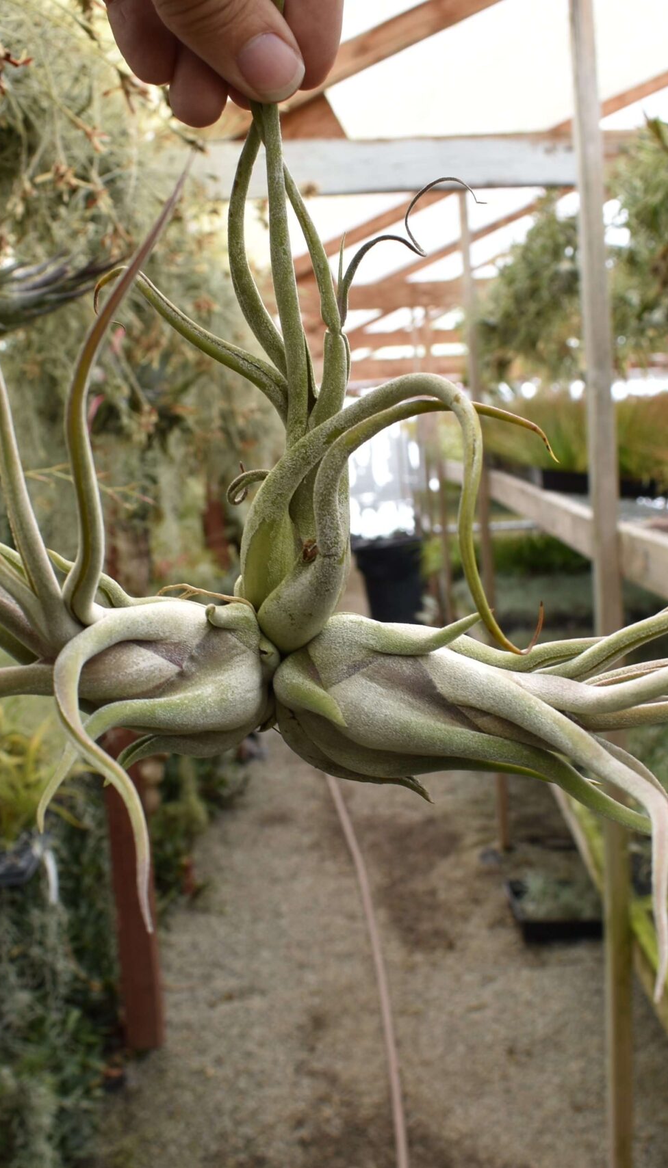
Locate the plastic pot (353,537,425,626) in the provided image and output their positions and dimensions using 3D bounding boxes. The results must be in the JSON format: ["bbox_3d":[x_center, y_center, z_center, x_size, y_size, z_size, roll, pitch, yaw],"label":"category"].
[{"bbox_3d":[0.475,0.006,11.000,0.600,0.710,0.600,-3,6,3],"label":"plastic pot"}]

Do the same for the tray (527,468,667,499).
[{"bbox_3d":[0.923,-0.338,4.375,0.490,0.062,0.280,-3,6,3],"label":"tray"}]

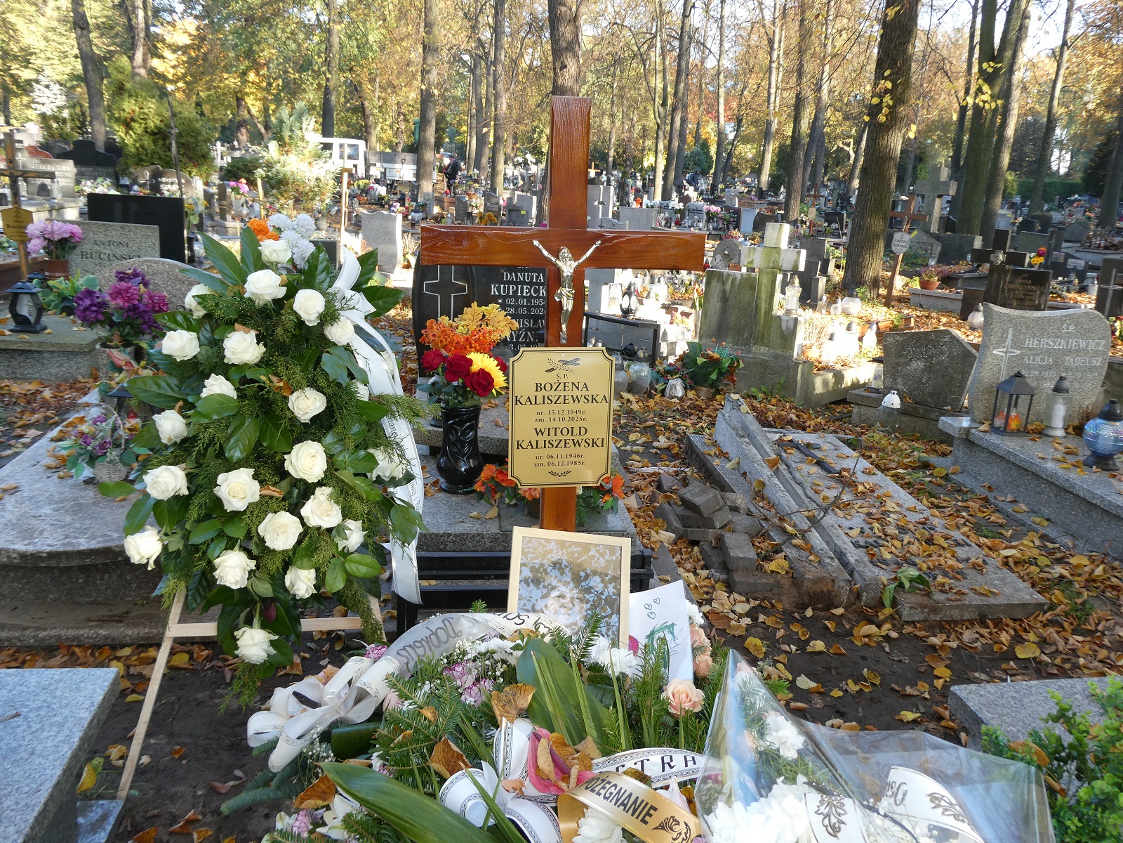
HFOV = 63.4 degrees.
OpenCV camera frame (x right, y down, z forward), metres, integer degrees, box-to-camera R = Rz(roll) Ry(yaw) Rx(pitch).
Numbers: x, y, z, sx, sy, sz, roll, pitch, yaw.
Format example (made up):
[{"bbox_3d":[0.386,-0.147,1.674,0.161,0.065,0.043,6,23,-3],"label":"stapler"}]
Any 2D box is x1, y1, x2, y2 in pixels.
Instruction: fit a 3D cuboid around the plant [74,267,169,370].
[{"bbox_3d":[-2.051,-0.471,4.250,0.390,0.460,0.350,-3,17,-17],"label":"plant"}]

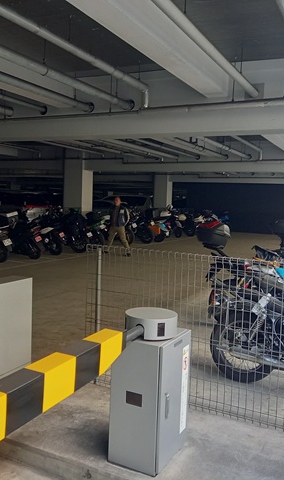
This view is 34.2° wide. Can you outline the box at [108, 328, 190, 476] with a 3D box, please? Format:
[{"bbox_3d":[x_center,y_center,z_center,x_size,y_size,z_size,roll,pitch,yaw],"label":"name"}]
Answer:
[{"bbox_3d":[0.045,0.876,2.640,0.295,0.705,0.385,4,5,26],"label":"box"}]

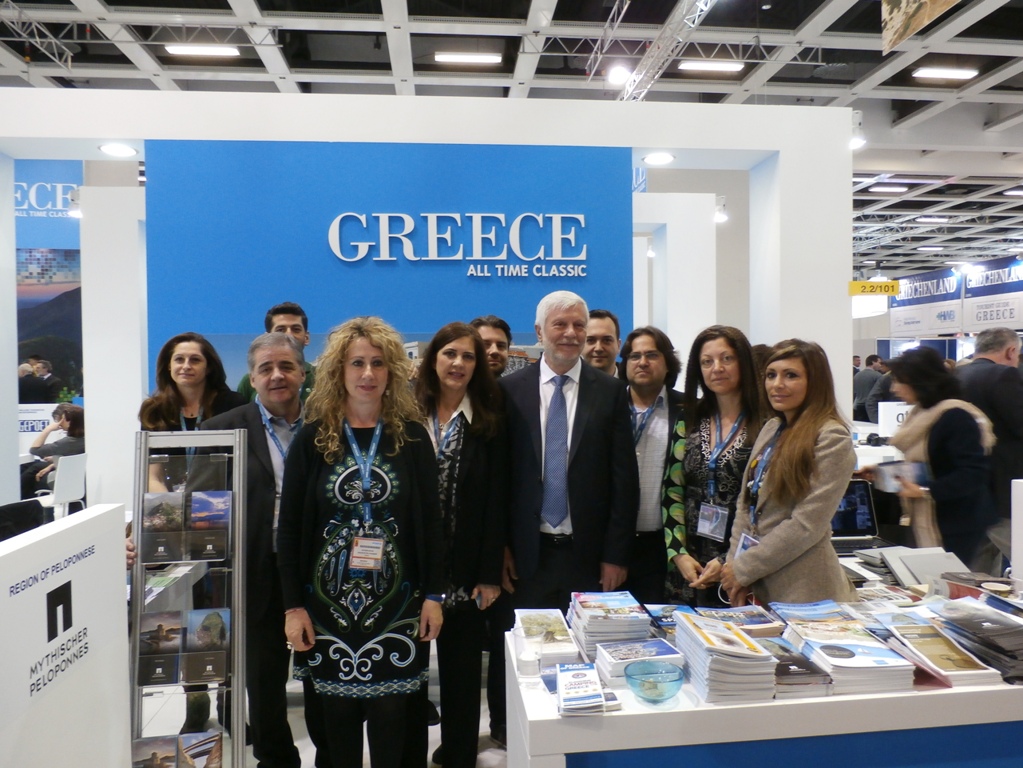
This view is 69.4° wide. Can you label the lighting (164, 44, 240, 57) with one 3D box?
[{"bbox_3d":[-6.437,-6.948,15.397,1.480,0.090,0.360,-1,1,-6],"label":"lighting"}]

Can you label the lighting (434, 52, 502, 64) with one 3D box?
[{"bbox_3d":[-0.927,-7.029,15.935,1.480,0.090,0.360,-1,1,-6],"label":"lighting"}]

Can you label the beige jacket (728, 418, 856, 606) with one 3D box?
[{"bbox_3d":[0.928,0.439,2.450,0.340,0.660,0.430,-2,2,-40],"label":"beige jacket"}]

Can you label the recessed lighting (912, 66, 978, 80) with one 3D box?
[{"bbox_3d":[10.054,-7.193,17.122,1.480,0.090,0.360,-1,1,-6],"label":"recessed lighting"}]

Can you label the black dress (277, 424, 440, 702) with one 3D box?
[{"bbox_3d":[-0.476,0.553,2.330,0.500,0.880,0.300,-1,1,-9],"label":"black dress"}]

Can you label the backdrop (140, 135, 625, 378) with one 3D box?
[{"bbox_3d":[-0.526,0.186,3.543,2.250,2.620,0.100,-1,1,-6],"label":"backdrop"}]

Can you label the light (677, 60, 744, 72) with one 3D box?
[{"bbox_3d":[4.456,-7.110,16.552,1.480,0.090,0.360,-1,1,-6],"label":"light"}]

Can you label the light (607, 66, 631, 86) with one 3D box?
[{"bbox_3d":[1.708,-4.924,11.798,0.300,0.300,0.300,0,1,12],"label":"light"}]

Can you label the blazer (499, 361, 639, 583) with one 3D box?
[{"bbox_3d":[0.194,0.302,2.520,0.490,0.770,0.290,0,1,12],"label":"blazer"}]

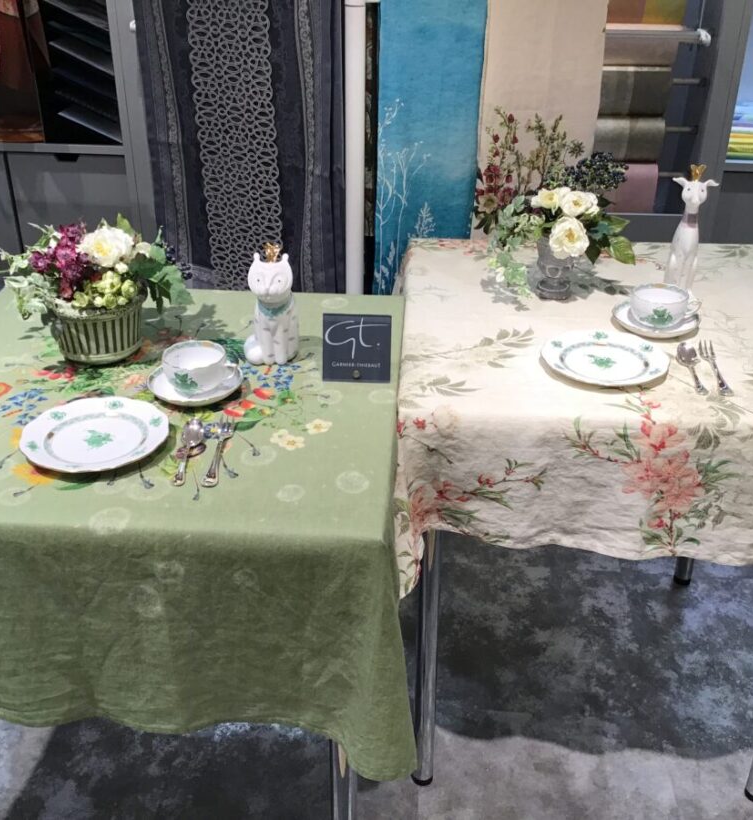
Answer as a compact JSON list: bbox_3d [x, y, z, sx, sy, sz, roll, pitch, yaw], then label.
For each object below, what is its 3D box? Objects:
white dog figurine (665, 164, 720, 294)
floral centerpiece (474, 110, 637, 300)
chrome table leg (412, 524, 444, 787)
[{"bbox_3d":[0.531,-0.306,1.668,0.076,0.213,0.082,3,28,5],"label":"white dog figurine"},{"bbox_3d":[0.301,-0.339,1.636,0.265,0.295,0.205,2,28,3],"label":"floral centerpiece"},{"bbox_3d":[0.084,0.330,1.560,0.041,0.742,0.041,2,28,3],"label":"chrome table leg"}]

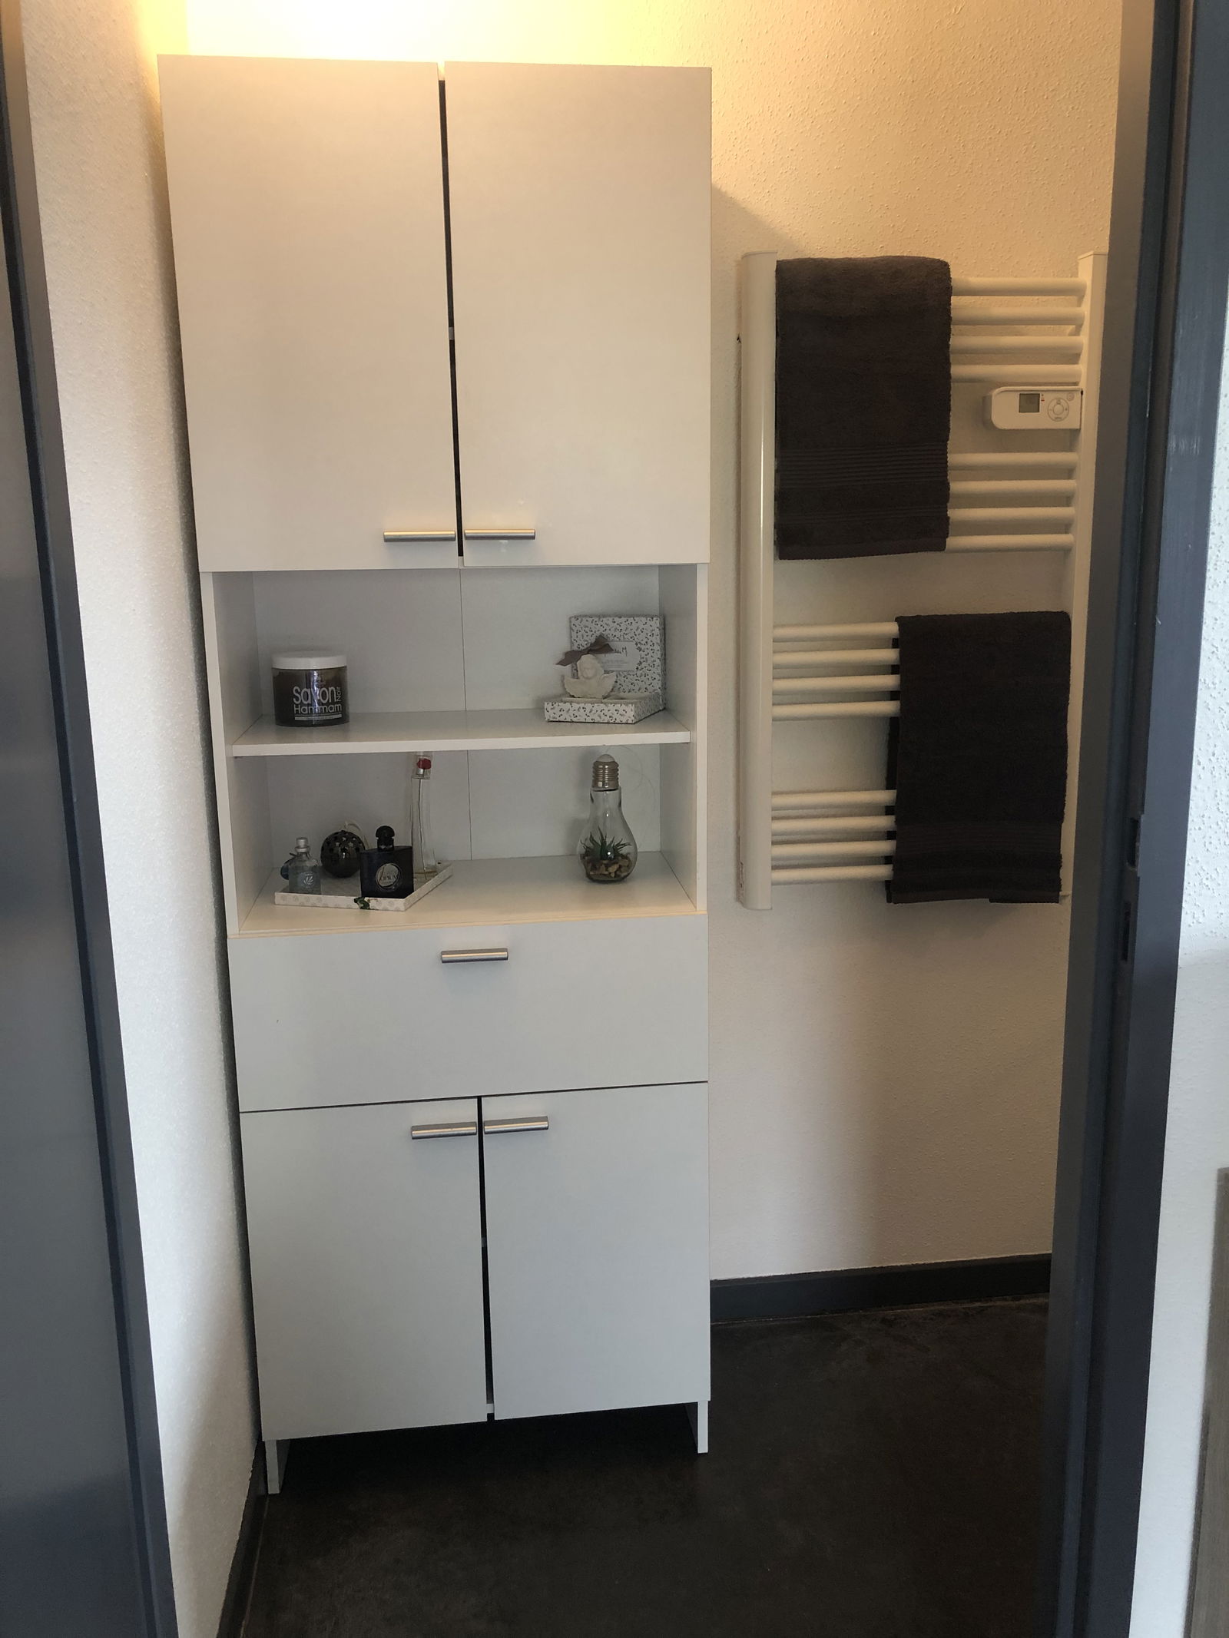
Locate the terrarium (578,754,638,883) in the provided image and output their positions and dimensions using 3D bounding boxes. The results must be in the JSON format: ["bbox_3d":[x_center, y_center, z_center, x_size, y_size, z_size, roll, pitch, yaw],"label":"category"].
[{"bbox_3d":[-0.011,-0.002,1.873,0.085,0.175,0.085,-2,12,-7],"label":"terrarium"}]

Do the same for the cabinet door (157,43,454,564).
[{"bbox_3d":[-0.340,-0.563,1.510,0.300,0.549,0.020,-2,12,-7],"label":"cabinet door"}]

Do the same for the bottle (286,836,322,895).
[{"bbox_3d":[-0.423,0.064,1.801,0.046,0.079,0.042,-5,13,-21],"label":"bottle"}]

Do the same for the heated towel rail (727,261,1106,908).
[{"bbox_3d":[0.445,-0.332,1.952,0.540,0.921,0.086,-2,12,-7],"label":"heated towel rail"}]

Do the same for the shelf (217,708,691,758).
[{"bbox_3d":[-0.205,-0.123,1.821,0.581,0.016,0.275,-2,12,-7],"label":"shelf"}]

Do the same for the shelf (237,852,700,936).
[{"bbox_3d":[-0.199,0.104,1.841,0.586,0.017,0.331,-2,12,-7],"label":"shelf"}]

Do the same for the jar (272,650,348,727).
[{"bbox_3d":[-0.423,-0.182,1.847,0.099,0.097,0.099,-5,13,-18],"label":"jar"}]

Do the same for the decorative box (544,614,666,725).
[{"bbox_3d":[-0.014,-0.215,1.877,0.135,0.137,0.172,2,12,14],"label":"decorative box"}]

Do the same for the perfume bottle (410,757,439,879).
[{"bbox_3d":[-0.270,-0.009,1.877,0.040,0.187,0.035,0,12,1],"label":"perfume bottle"}]

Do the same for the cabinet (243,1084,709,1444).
[{"bbox_3d":[-0.192,0.557,1.931,0.606,0.475,0.347,-2,12,-7],"label":"cabinet"}]

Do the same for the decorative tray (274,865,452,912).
[{"bbox_3d":[-0.344,0.090,1.843,0.188,0.017,0.192,2,12,13],"label":"decorative tray"}]

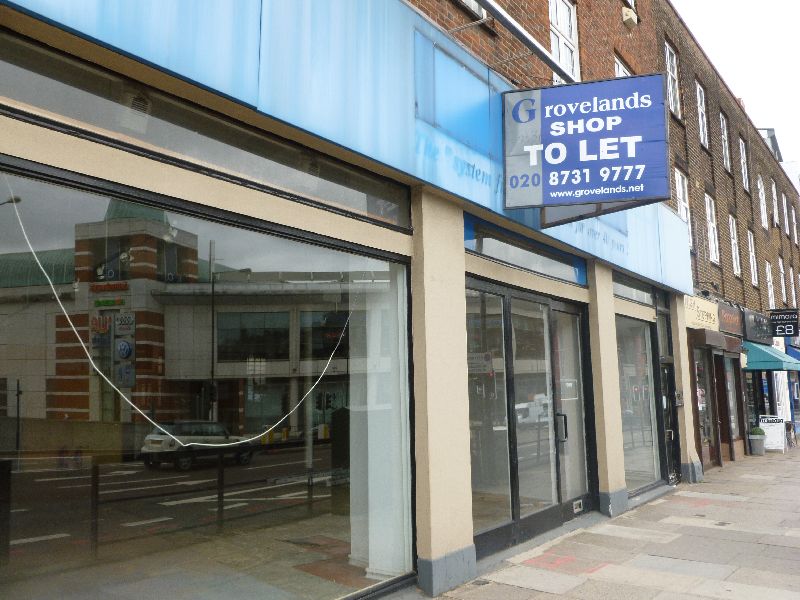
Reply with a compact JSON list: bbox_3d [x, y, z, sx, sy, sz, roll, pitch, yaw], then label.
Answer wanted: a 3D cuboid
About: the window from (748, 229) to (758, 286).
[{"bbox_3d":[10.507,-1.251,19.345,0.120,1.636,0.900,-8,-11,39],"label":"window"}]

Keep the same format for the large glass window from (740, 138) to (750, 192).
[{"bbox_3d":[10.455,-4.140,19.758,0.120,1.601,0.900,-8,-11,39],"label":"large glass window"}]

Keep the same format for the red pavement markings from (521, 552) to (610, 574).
[{"bbox_3d":[1.672,2.734,6.635,0.756,0.055,0.569,-7,-10,38],"label":"red pavement markings"}]

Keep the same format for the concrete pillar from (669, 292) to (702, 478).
[{"bbox_3d":[5.071,1.543,11.621,0.224,3.224,0.704,-7,-10,37],"label":"concrete pillar"}]

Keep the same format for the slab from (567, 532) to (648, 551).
[{"bbox_3d":[2.193,2.566,6.795,0.688,0.050,0.536,-7,-10,37],"label":"slab"}]

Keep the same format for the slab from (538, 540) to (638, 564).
[{"bbox_3d":[2.074,2.793,7.088,0.887,0.055,0.624,-7,-10,38],"label":"slab"}]

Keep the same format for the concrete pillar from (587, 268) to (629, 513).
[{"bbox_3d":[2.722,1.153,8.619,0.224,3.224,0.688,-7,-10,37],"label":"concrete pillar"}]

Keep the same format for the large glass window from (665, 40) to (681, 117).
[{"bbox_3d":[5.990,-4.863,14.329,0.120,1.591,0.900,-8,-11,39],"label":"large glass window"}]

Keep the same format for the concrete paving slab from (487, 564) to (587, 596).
[{"bbox_3d":[1.159,2.401,5.521,0.712,0.050,0.536,-7,-10,37],"label":"concrete paving slab"}]

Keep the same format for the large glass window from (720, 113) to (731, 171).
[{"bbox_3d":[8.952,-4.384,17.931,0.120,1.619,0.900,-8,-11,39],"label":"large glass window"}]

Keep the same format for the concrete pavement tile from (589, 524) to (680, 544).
[{"bbox_3d":[2.602,2.611,7.154,0.832,0.050,0.536,-7,-10,37],"label":"concrete pavement tile"}]

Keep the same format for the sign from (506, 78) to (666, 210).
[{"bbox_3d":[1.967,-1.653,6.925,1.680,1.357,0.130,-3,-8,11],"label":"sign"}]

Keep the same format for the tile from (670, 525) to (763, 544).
[{"bbox_3d":[3.459,2.584,7.053,0.781,0.050,0.568,-7,-10,37],"label":"tile"}]

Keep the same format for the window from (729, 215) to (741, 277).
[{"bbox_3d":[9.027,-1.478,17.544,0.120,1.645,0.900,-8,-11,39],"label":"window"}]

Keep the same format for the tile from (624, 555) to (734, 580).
[{"bbox_3d":[2.517,2.424,5.816,0.824,0.050,0.541,-7,-10,37],"label":"tile"}]

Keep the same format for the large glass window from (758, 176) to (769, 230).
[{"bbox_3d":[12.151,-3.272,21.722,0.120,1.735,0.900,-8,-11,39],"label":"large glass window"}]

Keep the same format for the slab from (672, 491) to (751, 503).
[{"bbox_3d":[4.544,2.910,9.476,0.928,0.050,0.536,-7,-10,37],"label":"slab"}]

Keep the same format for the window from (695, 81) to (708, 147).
[{"bbox_3d":[7.368,-4.495,15.776,0.100,1.568,0.808,-7,-10,37],"label":"window"}]

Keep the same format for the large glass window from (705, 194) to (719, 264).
[{"bbox_3d":[7.447,-1.664,15.430,0.100,1.616,0.905,-7,-10,37],"label":"large glass window"}]

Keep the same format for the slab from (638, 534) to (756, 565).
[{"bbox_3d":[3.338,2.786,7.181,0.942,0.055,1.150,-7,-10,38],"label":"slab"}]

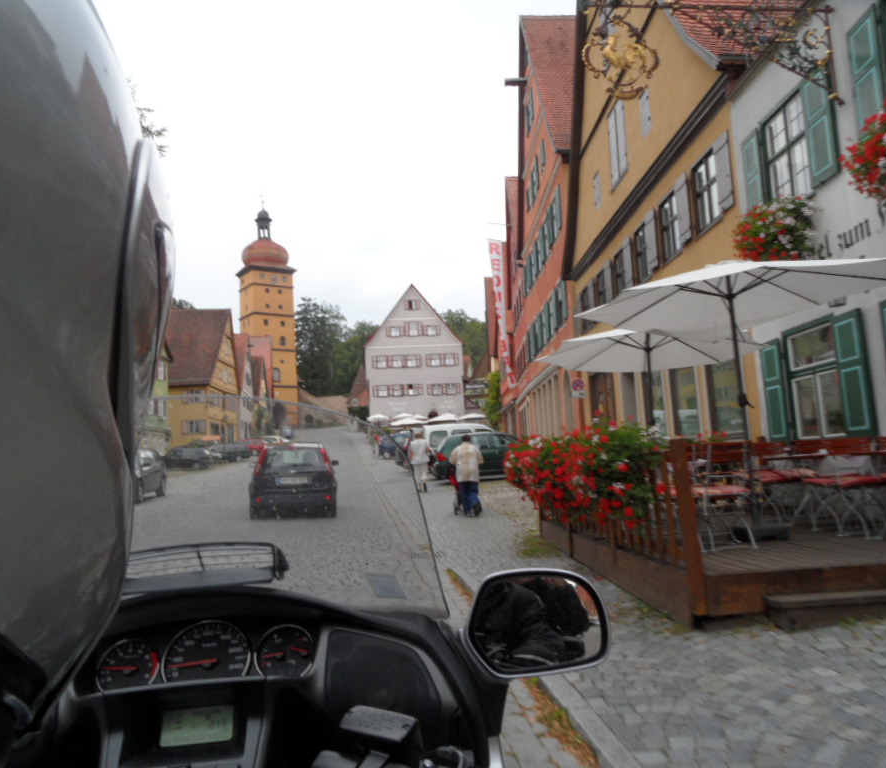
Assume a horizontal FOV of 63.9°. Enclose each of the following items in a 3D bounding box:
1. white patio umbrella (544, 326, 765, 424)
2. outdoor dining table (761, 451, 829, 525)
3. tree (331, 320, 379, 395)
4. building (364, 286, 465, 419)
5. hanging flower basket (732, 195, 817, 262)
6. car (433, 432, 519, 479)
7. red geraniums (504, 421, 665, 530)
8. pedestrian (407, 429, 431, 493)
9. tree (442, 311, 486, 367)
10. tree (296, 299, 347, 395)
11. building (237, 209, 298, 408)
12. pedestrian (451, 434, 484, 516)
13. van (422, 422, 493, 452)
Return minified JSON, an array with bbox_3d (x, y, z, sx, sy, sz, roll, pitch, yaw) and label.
[{"bbox_3d":[2.769,0.500,9.338,2.850,2.470,2.850,-2,-7,-8],"label":"white patio umbrella"},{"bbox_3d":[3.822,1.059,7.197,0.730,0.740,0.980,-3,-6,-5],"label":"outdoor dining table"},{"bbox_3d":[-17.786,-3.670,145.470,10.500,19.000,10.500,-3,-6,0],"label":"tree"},{"bbox_3d":[-3.264,-2.498,87.866,11.400,16.026,14.000,-3,-6,-2],"label":"building"},{"bbox_3d":[3.884,-1.806,8.498,0.620,0.840,1.020,-3,-6,-5],"label":"hanging flower basket"},{"bbox_3d":[1.969,2.307,22.775,4.400,1.500,1.750,-2,-7,-5],"label":"car"},{"bbox_3d":[1.240,0.889,7.200,0.600,0.800,3.600,-2,-7,-5],"label":"red geraniums"},{"bbox_3d":[-0.565,2.106,19.099,0.550,1.630,0.420,-3,-6,0],"label":"pedestrian"},{"bbox_3d":[4.517,-5.013,130.222,10.000,18.000,10.000,-3,-6,0],"label":"tree"},{"bbox_3d":[-23.465,-5.380,135.121,10.500,23.000,10.500,-3,-6,0],"label":"tree"},{"bbox_3d":[-29.366,-10.935,119.147,7.600,36.837,7.600,1,-8,-32],"label":"building"},{"bbox_3d":[0.520,1.948,15.063,0.620,1.710,0.450,-3,-6,1],"label":"pedestrian"},{"bbox_3d":[1.498,2.257,25.778,4.150,1.780,1.750,-3,-6,-4],"label":"van"}]

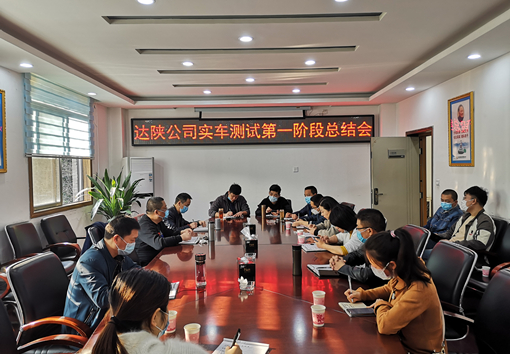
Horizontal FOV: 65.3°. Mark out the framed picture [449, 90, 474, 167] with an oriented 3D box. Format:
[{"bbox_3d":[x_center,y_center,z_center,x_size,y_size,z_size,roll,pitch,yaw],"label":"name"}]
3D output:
[{"bbox_3d":[2.531,-0.563,4.915,0.030,0.870,0.610,-1,1,0],"label":"framed picture"}]

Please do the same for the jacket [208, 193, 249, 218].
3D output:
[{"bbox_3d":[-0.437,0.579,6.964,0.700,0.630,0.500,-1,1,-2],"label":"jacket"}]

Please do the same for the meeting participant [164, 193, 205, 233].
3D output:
[{"bbox_3d":[-1.040,0.860,5.568,0.750,1.260,0.560,-1,1,12],"label":"meeting participant"}]

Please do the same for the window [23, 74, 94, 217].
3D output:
[{"bbox_3d":[-2.638,-0.372,5.536,0.120,1.650,1.840,-1,1,0],"label":"window"}]

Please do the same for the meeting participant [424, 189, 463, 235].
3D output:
[{"bbox_3d":[2.039,0.764,4.364,0.720,1.260,0.540,-1,1,-22],"label":"meeting participant"}]

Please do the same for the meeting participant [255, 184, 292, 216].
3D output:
[{"bbox_3d":[0.321,0.787,7.040,0.600,1.300,0.720,-1,1,2],"label":"meeting participant"}]

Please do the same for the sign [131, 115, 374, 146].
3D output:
[{"bbox_3d":[-0.029,-0.899,7.750,4.720,0.520,0.090,-1,1,1],"label":"sign"}]

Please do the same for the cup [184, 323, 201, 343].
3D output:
[{"bbox_3d":[-0.272,0.701,1.741,0.073,0.086,0.073,-1,1,0],"label":"cup"}]

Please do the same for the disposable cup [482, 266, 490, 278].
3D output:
[{"bbox_3d":[2.085,0.856,3.580,0.073,0.086,0.073,-1,1,1],"label":"disposable cup"}]

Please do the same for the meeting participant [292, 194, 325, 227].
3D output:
[{"bbox_3d":[0.950,0.846,5.773,0.750,1.220,0.520,-1,1,-7],"label":"meeting participant"}]

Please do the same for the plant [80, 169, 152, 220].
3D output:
[{"bbox_3d":[-2.092,0.641,6.044,1.050,1.500,1.000,-1,1,1],"label":"plant"}]

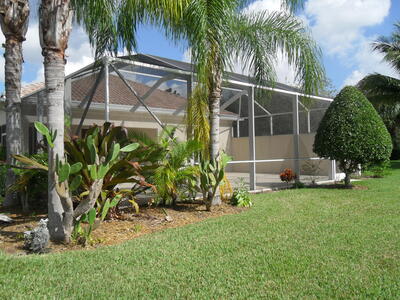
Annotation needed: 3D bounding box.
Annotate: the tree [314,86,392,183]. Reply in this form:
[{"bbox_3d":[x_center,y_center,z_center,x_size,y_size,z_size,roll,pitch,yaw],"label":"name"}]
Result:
[{"bbox_3d":[5.570,-0.490,11.850,2.650,3.620,2.620,0,1,0],"label":"tree"}]

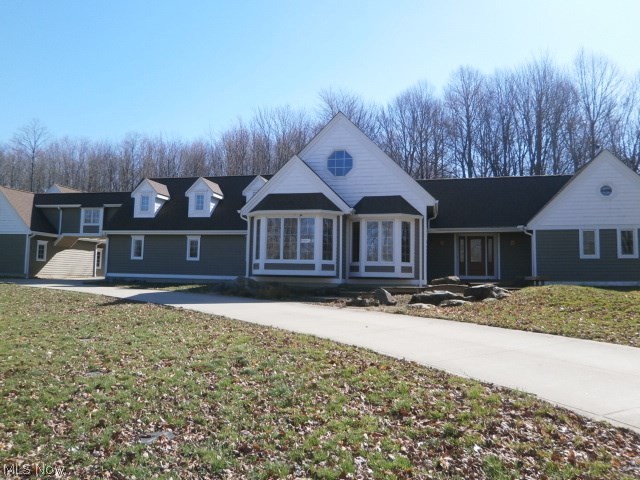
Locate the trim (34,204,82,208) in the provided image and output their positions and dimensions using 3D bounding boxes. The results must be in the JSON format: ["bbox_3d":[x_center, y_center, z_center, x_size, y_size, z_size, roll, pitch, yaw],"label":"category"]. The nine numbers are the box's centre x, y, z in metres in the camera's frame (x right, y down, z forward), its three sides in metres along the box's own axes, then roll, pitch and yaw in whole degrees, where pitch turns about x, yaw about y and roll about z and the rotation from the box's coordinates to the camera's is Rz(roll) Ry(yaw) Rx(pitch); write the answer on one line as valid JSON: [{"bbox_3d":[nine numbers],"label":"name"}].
[{"bbox_3d":[-17.836,-2.279,32.800,3.716,0.206,0.160,0,-4,13],"label":"trim"}]

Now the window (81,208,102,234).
[{"bbox_3d":[-15.273,-1.253,32.200,1.767,1.844,0.180,0,-4,13],"label":"window"}]

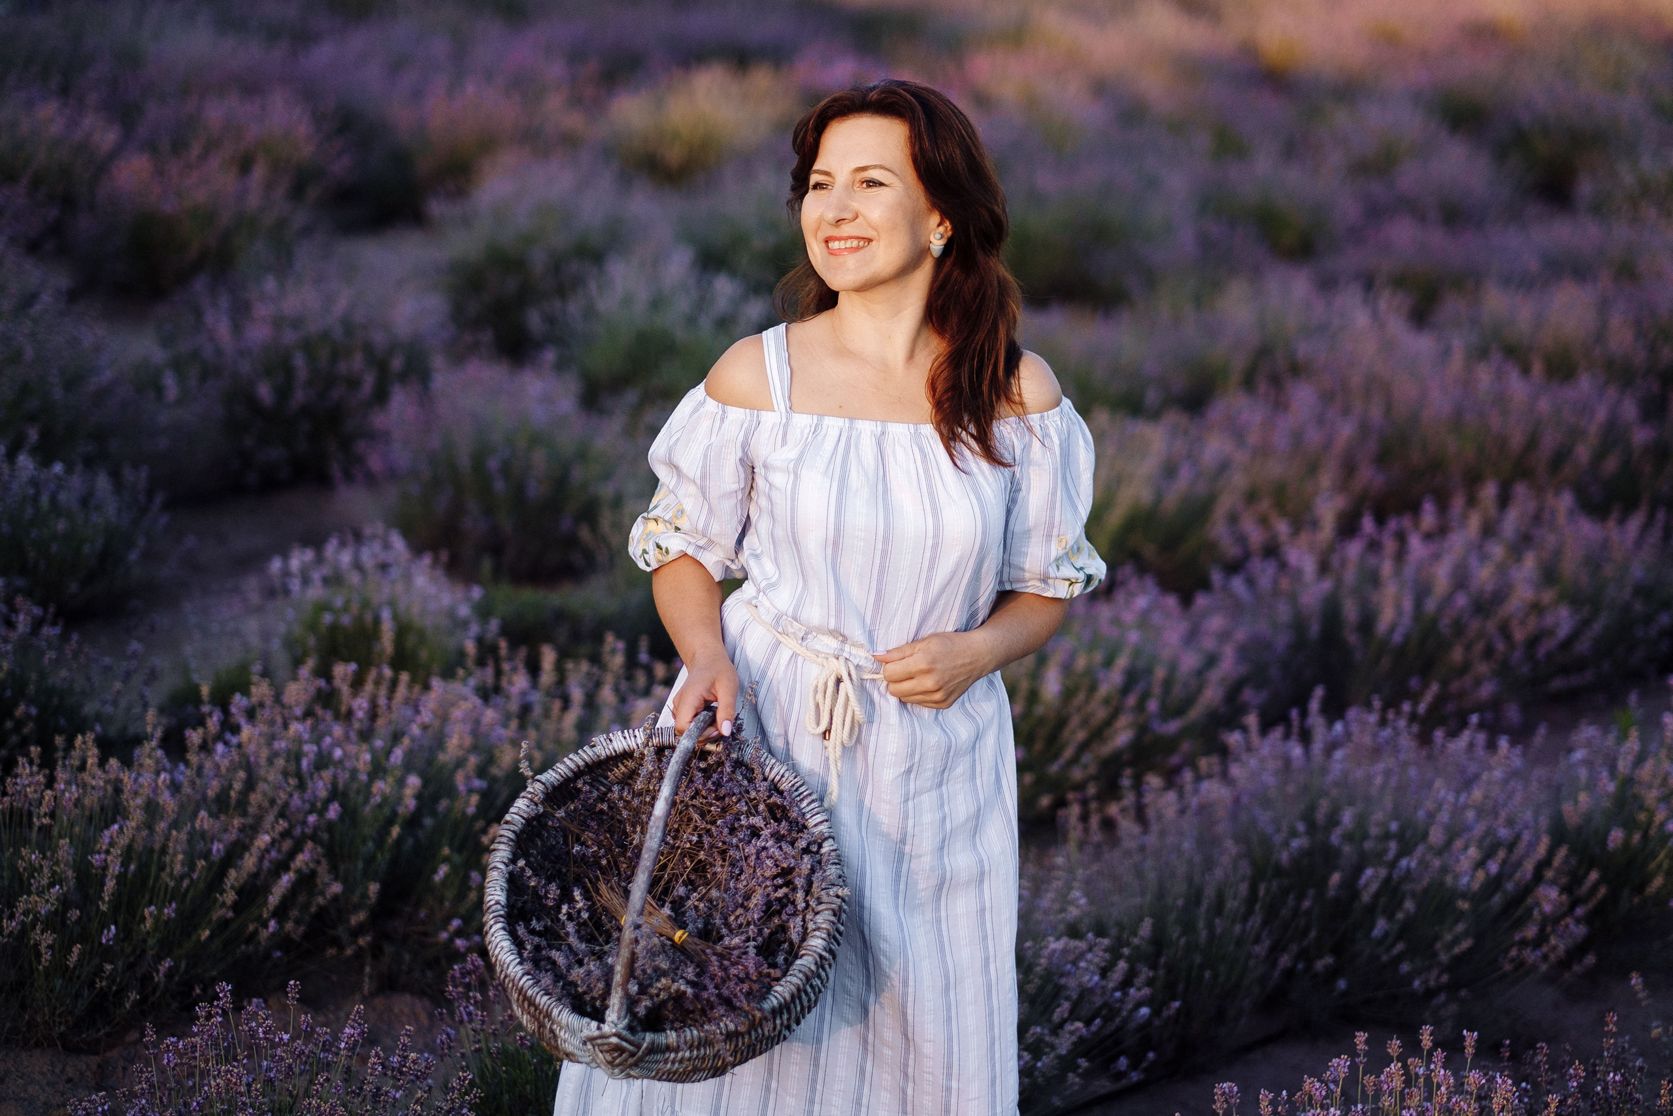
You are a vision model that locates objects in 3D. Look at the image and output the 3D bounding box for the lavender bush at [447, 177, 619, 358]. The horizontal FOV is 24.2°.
[{"bbox_3d":[-0.954,-0.902,12.200,0.560,0.520,0.540,0,10,0],"label":"lavender bush"}]

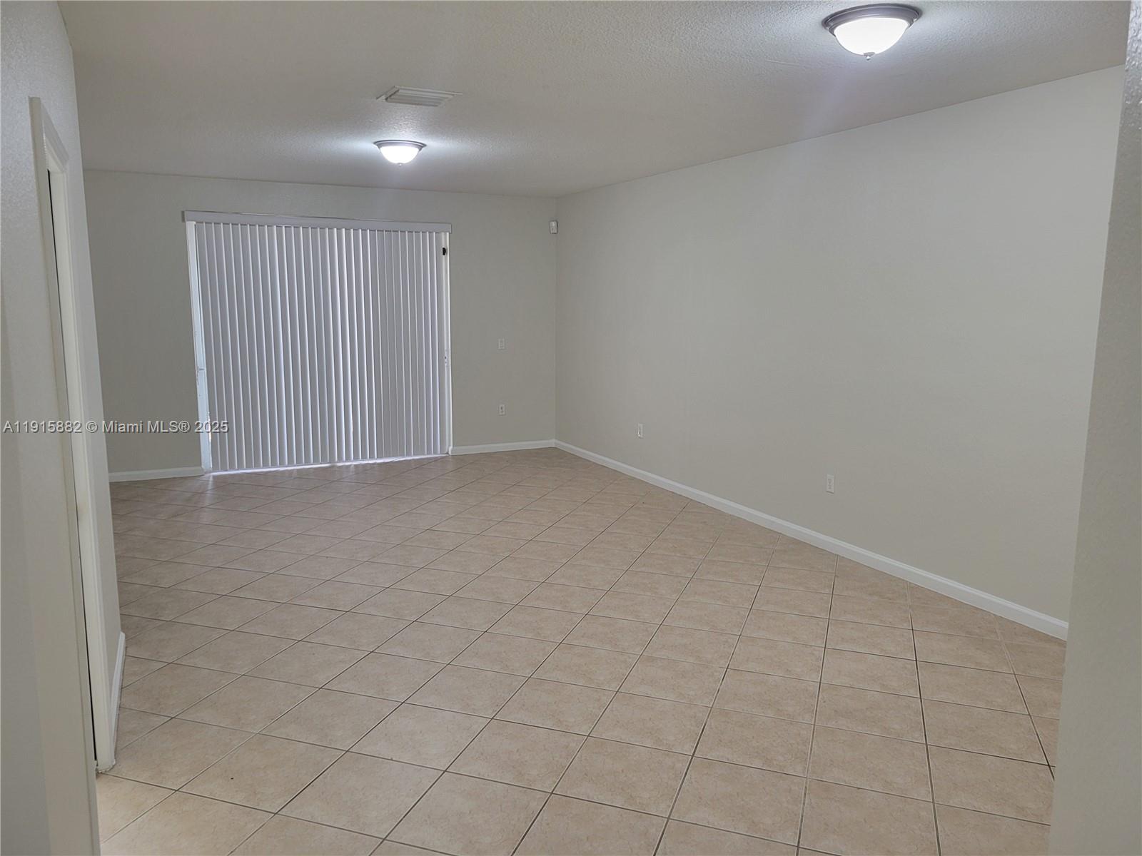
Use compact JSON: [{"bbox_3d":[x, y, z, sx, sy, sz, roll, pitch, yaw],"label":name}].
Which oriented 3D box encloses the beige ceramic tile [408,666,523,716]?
[{"bbox_3d":[-0.439,1.137,3.720,0.395,0.010,0.395,3,9,19],"label":"beige ceramic tile"}]

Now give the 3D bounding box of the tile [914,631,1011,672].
[{"bbox_3d":[1.899,1.093,4.242,0.405,0.010,0.405,3,9,19],"label":"tile"}]

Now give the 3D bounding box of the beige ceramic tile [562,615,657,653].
[{"bbox_3d":[0.213,1.037,4.288,0.400,0.010,0.400,3,9,19],"label":"beige ceramic tile"}]

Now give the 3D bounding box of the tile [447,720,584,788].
[{"bbox_3d":[-0.190,1.226,3.243,0.405,0.010,0.405,3,9,19],"label":"tile"}]

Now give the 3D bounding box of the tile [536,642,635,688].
[{"bbox_3d":[0.082,1.114,3.989,0.404,0.010,0.404,3,9,19],"label":"tile"}]

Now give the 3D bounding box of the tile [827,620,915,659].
[{"bbox_3d":[1.512,1.069,4.375,0.405,0.010,0.405,3,9,19],"label":"tile"}]

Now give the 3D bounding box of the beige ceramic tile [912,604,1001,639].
[{"bbox_3d":[2.046,1.038,4.596,0.404,0.010,0.404,3,9,19],"label":"beige ceramic tile"}]

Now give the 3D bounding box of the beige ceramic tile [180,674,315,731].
[{"bbox_3d":[-1.353,1.158,3.634,0.405,0.010,0.405,3,9,19],"label":"beige ceramic tile"}]

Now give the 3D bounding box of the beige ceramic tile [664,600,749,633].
[{"bbox_3d":[0.738,1.022,4.642,0.405,0.010,0.405,3,9,19],"label":"beige ceramic tile"}]

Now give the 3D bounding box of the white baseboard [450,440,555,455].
[{"bbox_3d":[-0.740,0.214,9.459,1.238,0.088,0.015,-4,10,-25],"label":"white baseboard"}]

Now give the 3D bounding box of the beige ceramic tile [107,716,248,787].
[{"bbox_3d":[-1.467,1.195,3.178,0.400,0.010,0.400,3,9,19],"label":"beige ceramic tile"}]

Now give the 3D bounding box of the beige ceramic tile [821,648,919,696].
[{"bbox_3d":[1.384,1.129,3.967,0.404,0.010,0.404,3,9,19],"label":"beige ceramic tile"}]

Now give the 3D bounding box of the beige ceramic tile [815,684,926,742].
[{"bbox_3d":[1.231,1.173,3.563,0.395,0.010,0.395,3,9,19],"label":"beige ceramic tile"}]

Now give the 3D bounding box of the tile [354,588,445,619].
[{"bbox_3d":[-0.946,0.985,4.792,0.405,0.010,0.405,3,9,19],"label":"tile"}]

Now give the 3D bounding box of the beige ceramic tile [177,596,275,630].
[{"bbox_3d":[-1.826,0.979,4.573,0.400,0.010,0.400,3,9,19],"label":"beige ceramic tile"}]

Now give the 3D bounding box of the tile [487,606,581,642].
[{"bbox_3d":[-0.171,1.032,4.525,0.405,0.010,0.405,3,9,19],"label":"tile"}]

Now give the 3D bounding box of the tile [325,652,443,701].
[{"bbox_3d":[-0.829,1.122,3.893,0.405,0.010,0.405,3,9,19],"label":"tile"}]

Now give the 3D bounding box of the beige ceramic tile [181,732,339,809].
[{"bbox_3d":[-1.105,1.244,3.106,0.404,0.010,0.404,3,9,19],"label":"beige ceramic tile"}]

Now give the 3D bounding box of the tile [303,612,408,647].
[{"bbox_3d":[-1.088,1.042,4.411,0.405,0.010,0.405,3,9,19],"label":"tile"}]

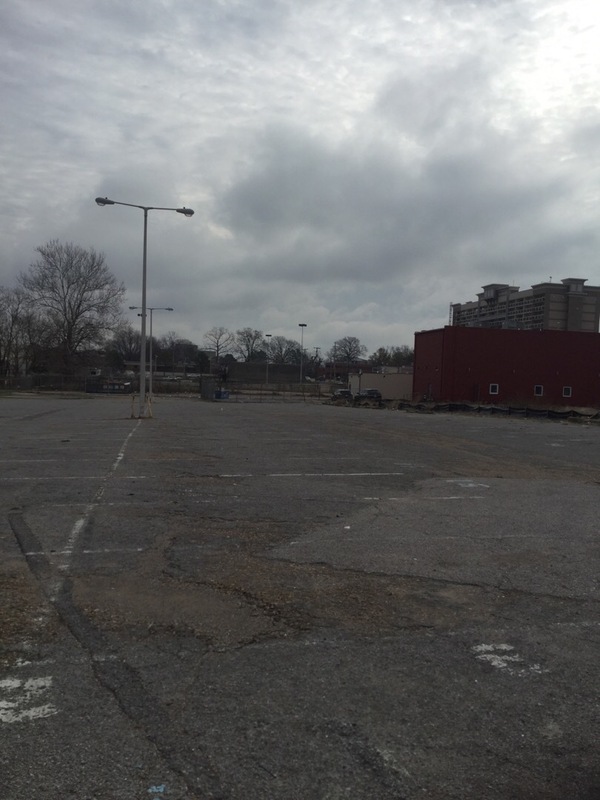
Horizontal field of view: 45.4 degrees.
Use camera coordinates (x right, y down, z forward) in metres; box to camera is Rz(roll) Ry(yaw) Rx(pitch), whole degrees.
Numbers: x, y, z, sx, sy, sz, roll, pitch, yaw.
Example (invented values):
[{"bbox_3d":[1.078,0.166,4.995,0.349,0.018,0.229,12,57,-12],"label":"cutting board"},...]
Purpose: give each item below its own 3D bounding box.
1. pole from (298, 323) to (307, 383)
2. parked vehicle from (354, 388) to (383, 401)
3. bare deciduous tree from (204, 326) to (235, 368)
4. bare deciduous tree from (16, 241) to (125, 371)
[{"bbox_3d":[0.547,-8.892,140.000,1.600,12.120,0.500,1,1,0],"label":"pole"},{"bbox_3d":[7.841,-0.515,82.000,1.850,1.620,4.600,2,1,35],"label":"parked vehicle"},{"bbox_3d":[-22.473,-12.563,200.000,8.380,15.910,8.380,1,1,0],"label":"bare deciduous tree"},{"bbox_3d":[-36.680,-13.484,115.000,17.020,24.080,16.050,1,1,0],"label":"bare deciduous tree"}]

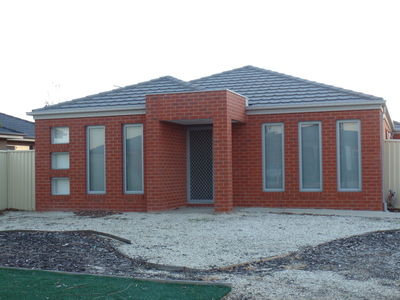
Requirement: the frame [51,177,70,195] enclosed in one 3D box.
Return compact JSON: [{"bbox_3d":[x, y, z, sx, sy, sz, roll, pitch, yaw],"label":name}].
[{"bbox_3d":[-3.725,0.971,16.139,0.580,0.460,0.100,-1,-2,19],"label":"frame"}]

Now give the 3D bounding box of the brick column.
[{"bbox_3d":[0.564,0.364,14.446,0.350,2.219,0.350,-1,-2,19],"label":"brick column"}]

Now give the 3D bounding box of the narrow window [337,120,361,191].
[{"bbox_3d":[3.766,0.144,15.152,0.590,1.800,0.100,-1,-2,19],"label":"narrow window"}]

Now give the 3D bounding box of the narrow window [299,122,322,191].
[{"bbox_3d":[2.848,0.166,15.465,0.590,1.800,0.100,-1,-2,19],"label":"narrow window"}]

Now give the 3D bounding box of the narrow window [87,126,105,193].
[{"bbox_3d":[-2.723,0.255,15.817,0.590,1.800,0.100,-1,-2,19],"label":"narrow window"}]

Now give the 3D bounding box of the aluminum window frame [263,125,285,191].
[{"bbox_3d":[1.935,0.187,15.775,0.590,1.800,0.100,-1,-2,19],"label":"aluminum window frame"}]

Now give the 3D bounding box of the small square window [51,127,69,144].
[{"bbox_3d":[-3.742,-0.394,16.182,0.580,0.460,0.100,-1,-2,19],"label":"small square window"}]

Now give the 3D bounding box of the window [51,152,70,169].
[{"bbox_3d":[-3.733,0.289,16.160,0.580,0.460,0.100,-1,-2,19],"label":"window"}]

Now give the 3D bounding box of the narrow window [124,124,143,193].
[{"bbox_3d":[-1.700,0.231,15.469,0.590,1.800,0.100,-1,-2,19],"label":"narrow window"}]

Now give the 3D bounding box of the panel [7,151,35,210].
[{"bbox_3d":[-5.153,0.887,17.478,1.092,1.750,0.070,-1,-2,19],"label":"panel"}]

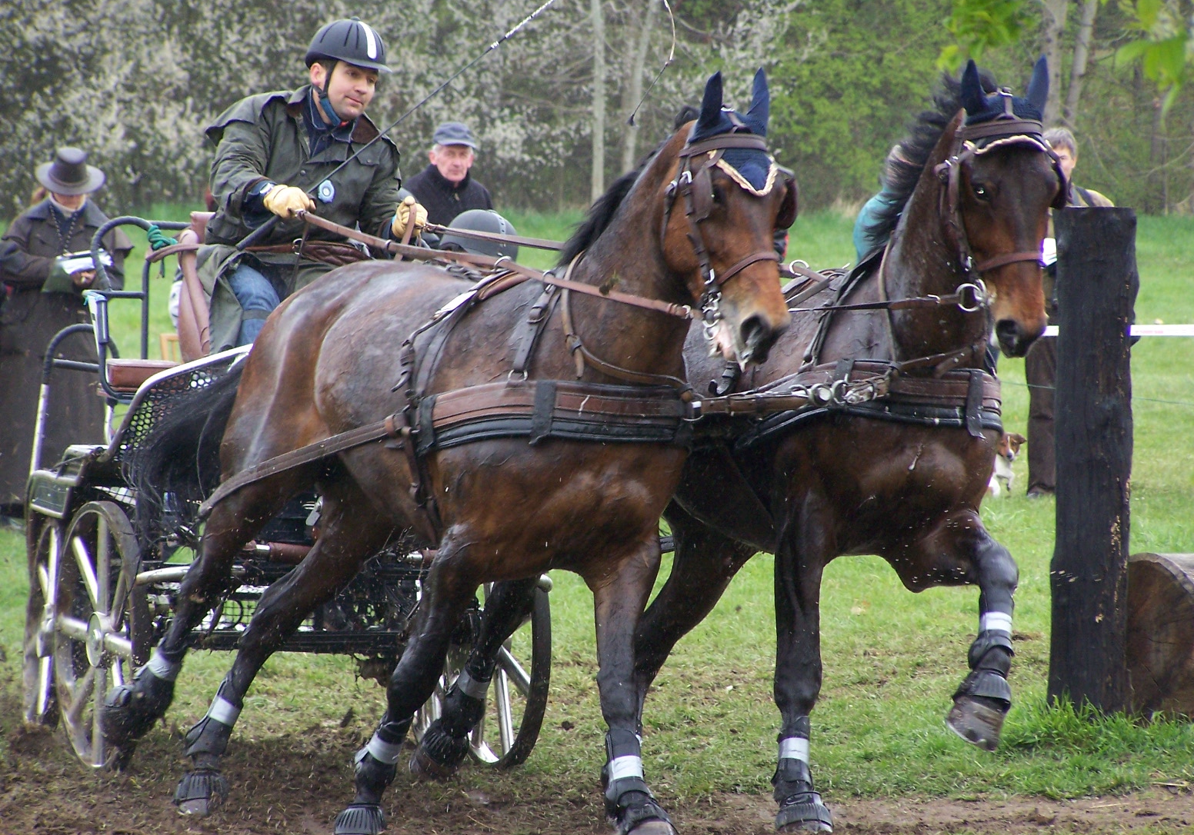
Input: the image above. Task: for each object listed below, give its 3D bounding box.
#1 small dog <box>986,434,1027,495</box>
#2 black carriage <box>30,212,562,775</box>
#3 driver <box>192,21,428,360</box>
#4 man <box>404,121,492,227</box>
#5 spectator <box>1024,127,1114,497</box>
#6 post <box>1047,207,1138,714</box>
[{"bbox_3d":[1.865,0.226,46.800,0.170,0.320,0.350,-2,3,-40],"label":"small dog"},{"bbox_3d":[-0.970,0.200,29.700,1.380,1.600,2.250,0,2,-12],"label":"black carriage"},{"bbox_3d":[-0.865,-0.480,29.500,0.630,1.420,0.780,-1,2,-18],"label":"driver"},{"bbox_3d":[-0.640,-0.390,43.200,0.500,1.770,0.340,0,2,-5],"label":"man"},{"bbox_3d":[2.245,-0.500,47.000,0.520,1.750,0.360,1,2,15],"label":"spectator"},{"bbox_3d":[1.564,0.137,31.500,0.270,1.600,0.270,0,2,0],"label":"post"}]

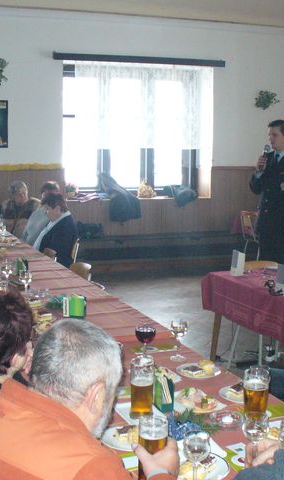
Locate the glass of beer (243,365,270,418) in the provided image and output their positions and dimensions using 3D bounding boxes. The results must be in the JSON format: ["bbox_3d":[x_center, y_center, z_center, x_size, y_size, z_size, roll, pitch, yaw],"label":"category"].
[{"bbox_3d":[0.376,0.510,2.221,0.088,0.170,0.088,0,9,0],"label":"glass of beer"}]

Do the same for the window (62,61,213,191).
[{"bbox_3d":[-0.040,-1.423,9.023,2.120,1.720,0.220,-3,9,-22],"label":"window"}]

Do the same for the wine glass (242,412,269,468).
[{"bbox_3d":[0.319,0.577,1.928,0.077,0.166,0.077,0,8,0],"label":"wine glass"}]

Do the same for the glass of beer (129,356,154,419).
[{"bbox_3d":[0.001,0.483,2.221,0.080,0.185,0.080,1,9,0],"label":"glass of beer"}]

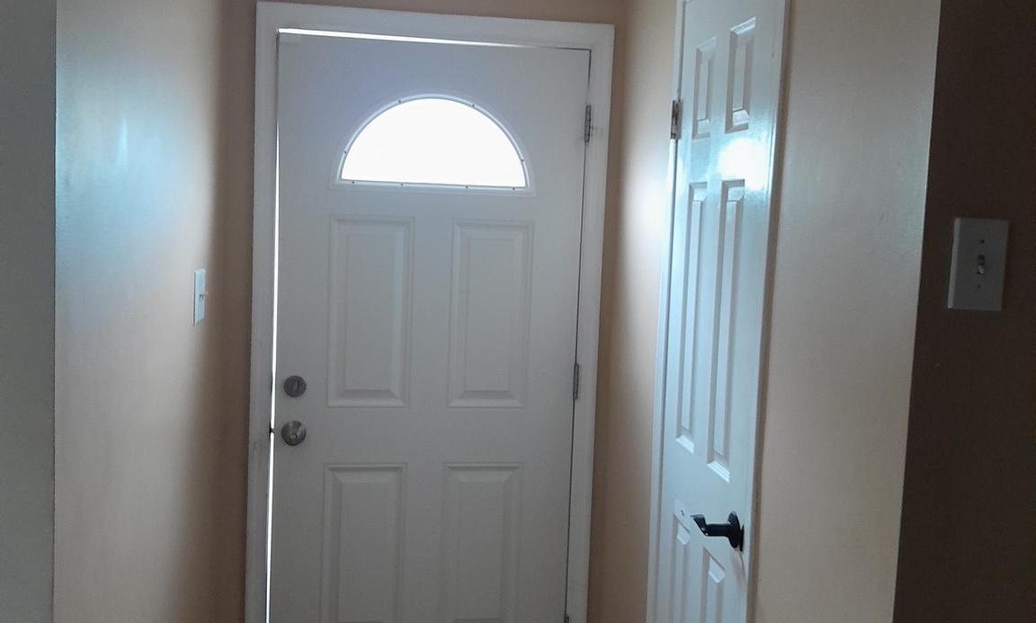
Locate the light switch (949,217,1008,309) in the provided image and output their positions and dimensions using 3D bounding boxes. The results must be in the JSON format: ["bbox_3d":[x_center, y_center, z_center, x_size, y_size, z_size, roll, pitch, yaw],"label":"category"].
[{"bbox_3d":[0.620,-0.061,1.447,0.075,0.119,0.015,2,6,-8],"label":"light switch"}]

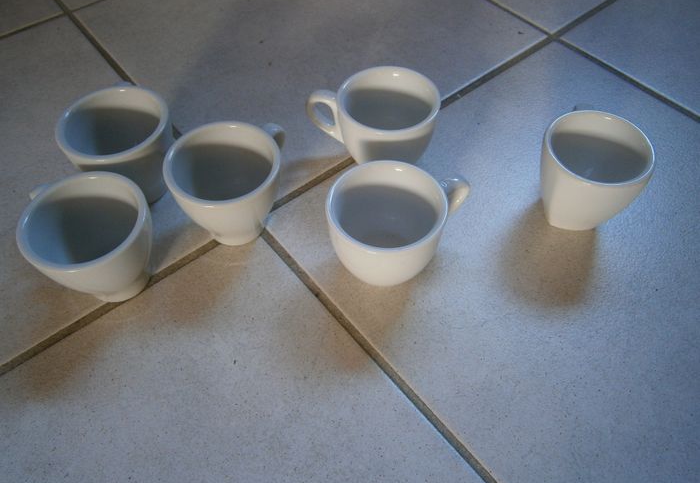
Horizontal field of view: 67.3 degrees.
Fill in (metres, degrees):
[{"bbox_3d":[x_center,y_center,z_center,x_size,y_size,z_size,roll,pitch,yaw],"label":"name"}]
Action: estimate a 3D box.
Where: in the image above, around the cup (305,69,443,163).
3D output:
[{"bbox_3d":[0.014,-0.074,0.353,0.087,0.057,0.065,5,55,4],"label":"cup"}]

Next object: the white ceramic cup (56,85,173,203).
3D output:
[{"bbox_3d":[-0.145,-0.063,0.346,0.064,0.059,0.084,-13,56,-9],"label":"white ceramic cup"}]

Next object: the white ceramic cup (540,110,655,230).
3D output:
[{"bbox_3d":[0.145,-0.045,0.330,0.061,0.059,0.079,6,55,5],"label":"white ceramic cup"}]

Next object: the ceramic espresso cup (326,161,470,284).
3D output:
[{"bbox_3d":[0.030,-0.007,0.305,0.085,0.058,0.063,-22,58,-14],"label":"ceramic espresso cup"}]

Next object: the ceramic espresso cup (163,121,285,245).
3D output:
[{"bbox_3d":[-0.066,-0.035,0.325,0.065,0.059,0.083,34,62,22],"label":"ceramic espresso cup"}]

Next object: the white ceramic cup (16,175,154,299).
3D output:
[{"bbox_3d":[-0.147,0.000,0.302,0.086,0.059,0.066,31,61,20],"label":"white ceramic cup"}]

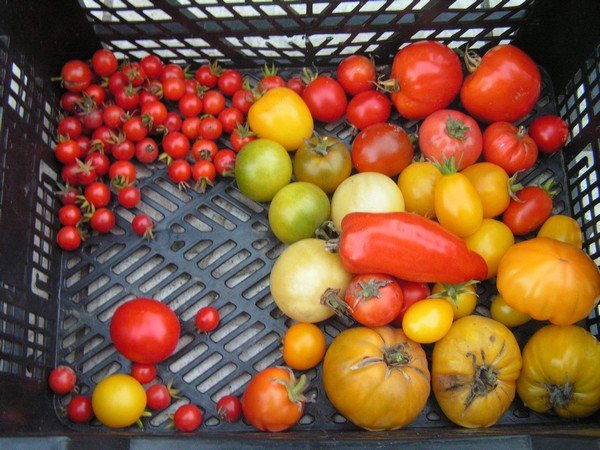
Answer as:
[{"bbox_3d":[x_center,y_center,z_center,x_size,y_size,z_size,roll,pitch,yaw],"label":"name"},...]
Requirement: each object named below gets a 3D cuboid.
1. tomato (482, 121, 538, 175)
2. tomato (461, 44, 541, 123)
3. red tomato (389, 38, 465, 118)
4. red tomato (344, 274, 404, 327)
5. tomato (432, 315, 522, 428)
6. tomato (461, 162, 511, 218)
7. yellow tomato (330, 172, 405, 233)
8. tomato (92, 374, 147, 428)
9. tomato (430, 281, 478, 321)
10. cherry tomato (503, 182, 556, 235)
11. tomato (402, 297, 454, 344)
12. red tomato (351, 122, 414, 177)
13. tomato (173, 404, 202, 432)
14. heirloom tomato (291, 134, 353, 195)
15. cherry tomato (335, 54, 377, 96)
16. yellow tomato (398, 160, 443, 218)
[{"bbox_3d":[0.212,-0.078,0.662,0.055,0.049,0.055,6,44,-24],"label":"tomato"},{"bbox_3d":[0.201,-0.142,0.662,0.073,0.081,0.081,36,85,-7],"label":"tomato"},{"bbox_3d":[0.129,-0.147,0.666,0.073,0.071,0.080,1,75,-18],"label":"red tomato"},{"bbox_3d":[0.070,0.071,0.621,0.055,0.046,0.049,-2,69,5],"label":"red tomato"},{"bbox_3d":[0.159,0.132,0.589,0.079,0.070,0.099,7,88,14],"label":"tomato"},{"bbox_3d":[0.174,-0.033,0.622,0.050,0.048,0.053,0,76,0],"label":"tomato"},{"bbox_3d":[0.065,-0.015,0.631,0.070,0.066,0.070,0,75,-1],"label":"yellow tomato"},{"bbox_3d":[-0.162,0.159,0.594,0.049,0.046,0.049,-1,75,-1],"label":"tomato"},{"bbox_3d":[0.142,0.068,0.604,0.042,0.036,0.038,0,76,0],"label":"tomato"},{"bbox_3d":[0.225,-0.014,0.648,0.056,0.040,0.040,-39,84,-5],"label":"cherry tomato"},{"bbox_3d":[0.114,0.086,0.586,0.045,0.038,0.038,-25,89,3],"label":"tomato"},{"bbox_3d":[0.083,-0.075,0.655,0.062,0.055,0.054,-1,75,-1],"label":"red tomato"},{"bbox_3d":[-0.100,0.171,0.584,0.026,0.025,0.025,0,76,0],"label":"tomato"},{"bbox_3d":[0.022,-0.060,0.652,0.057,0.052,0.057,-1,38,-1],"label":"heirloom tomato"},{"bbox_3d":[0.056,-0.148,0.652,0.040,0.038,0.040,0,76,0],"label":"cherry tomato"},{"bbox_3d":[0.116,-0.033,0.622,0.047,0.048,0.054,0,76,0],"label":"yellow tomato"}]

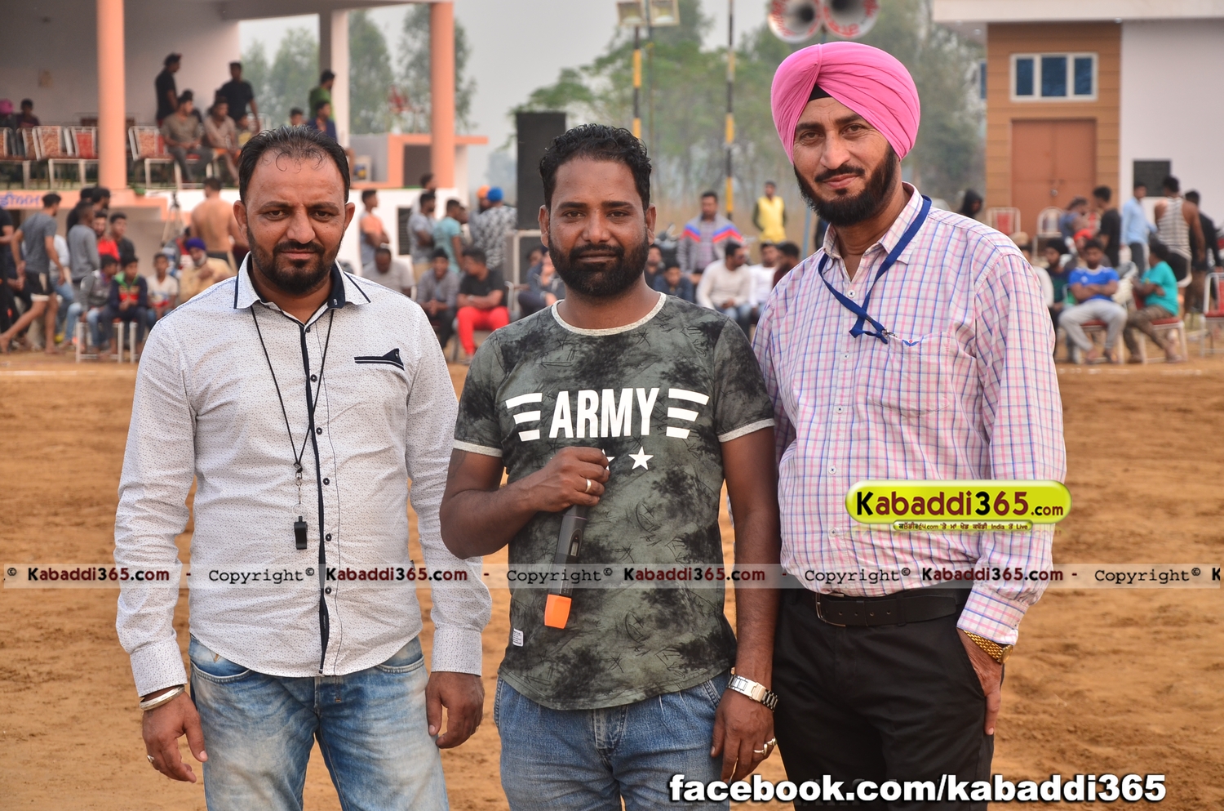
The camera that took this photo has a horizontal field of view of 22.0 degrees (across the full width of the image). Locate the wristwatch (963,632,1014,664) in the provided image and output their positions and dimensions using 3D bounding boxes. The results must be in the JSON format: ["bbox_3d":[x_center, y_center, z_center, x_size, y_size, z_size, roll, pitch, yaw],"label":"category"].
[{"bbox_3d":[0.528,0.340,4.450,0.060,0.036,0.058,31,9,15],"label":"wristwatch"}]

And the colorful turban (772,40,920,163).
[{"bbox_3d":[0.349,-0.454,4.720,0.215,0.185,0.255,-4,5,22],"label":"colorful turban"}]

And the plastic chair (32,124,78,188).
[{"bbox_3d":[-7.546,-3.364,43.000,0.470,0.880,0.540,-2,4,-33],"label":"plastic chair"}]

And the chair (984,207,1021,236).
[{"bbox_3d":[5.589,-2.367,45.000,0.475,0.880,0.530,0,4,6],"label":"chair"}]

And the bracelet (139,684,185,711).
[{"bbox_3d":[-0.665,0.431,4.670,0.069,0.011,0.066,-20,10,0],"label":"bracelet"}]

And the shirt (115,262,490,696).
[{"bbox_3d":[-0.463,0.110,4.720,0.560,0.640,0.290,-1,4,-11],"label":"shirt"}]

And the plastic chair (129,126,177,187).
[{"bbox_3d":[-6.642,-3.589,45.700,0.480,0.900,0.550,-2,4,-30],"label":"plastic chair"}]

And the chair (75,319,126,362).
[{"bbox_3d":[-5.238,-0.896,32.300,0.475,0.880,0.530,0,4,0],"label":"chair"}]

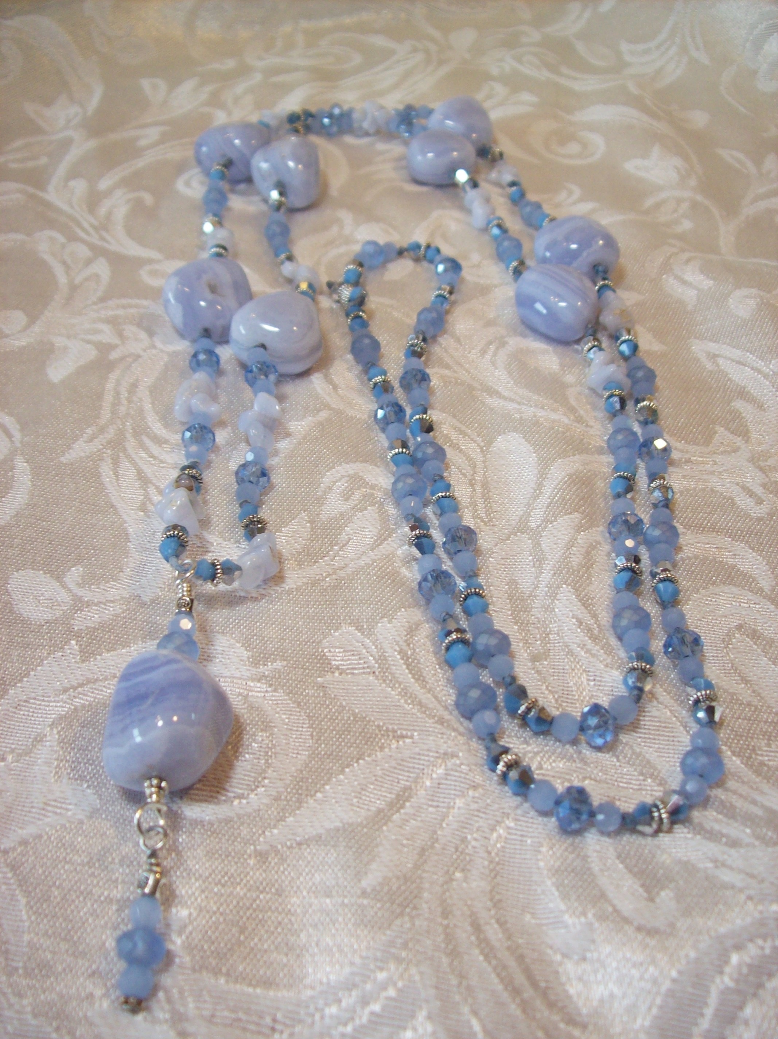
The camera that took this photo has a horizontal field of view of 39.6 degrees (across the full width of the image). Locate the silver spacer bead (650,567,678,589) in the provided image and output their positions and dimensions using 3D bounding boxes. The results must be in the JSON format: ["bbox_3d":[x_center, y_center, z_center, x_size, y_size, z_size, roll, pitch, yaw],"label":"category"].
[{"bbox_3d":[0.046,0.010,0.178,0.004,0.004,0.002,4,43,2],"label":"silver spacer bead"}]

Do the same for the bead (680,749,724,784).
[{"bbox_3d":[0.043,0.034,0.149,0.006,0.006,0.005,9,45,8],"label":"bead"}]

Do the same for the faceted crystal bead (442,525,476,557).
[{"bbox_3d":[0.012,0.004,0.180,0.006,0.006,0.005,-8,44,-8],"label":"faceted crystal bead"}]

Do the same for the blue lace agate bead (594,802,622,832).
[{"bbox_3d":[0.030,0.040,0.146,0.004,0.004,0.004,6,43,5],"label":"blue lace agate bead"}]

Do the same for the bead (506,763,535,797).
[{"bbox_3d":[0.018,0.036,0.148,0.004,0.004,0.004,-25,49,-24],"label":"bead"}]

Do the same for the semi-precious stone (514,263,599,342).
[{"bbox_3d":[0.035,-0.045,0.225,0.015,0.015,0.019,-30,51,-28],"label":"semi-precious stone"}]

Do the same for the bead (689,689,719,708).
[{"bbox_3d":[0.046,0.026,0.158,0.004,0.004,0.002,-12,46,-13],"label":"bead"}]

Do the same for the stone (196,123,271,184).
[{"bbox_3d":[-0.040,-0.094,0.278,0.019,0.014,0.015,-7,44,-7],"label":"stone"}]

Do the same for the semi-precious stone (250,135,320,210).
[{"bbox_3d":[-0.025,-0.085,0.264,0.017,0.017,0.018,0,44,0],"label":"semi-precious stone"}]

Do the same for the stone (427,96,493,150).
[{"bbox_3d":[0.019,-0.109,0.298,0.018,0.014,0.018,-7,44,-10],"label":"stone"}]

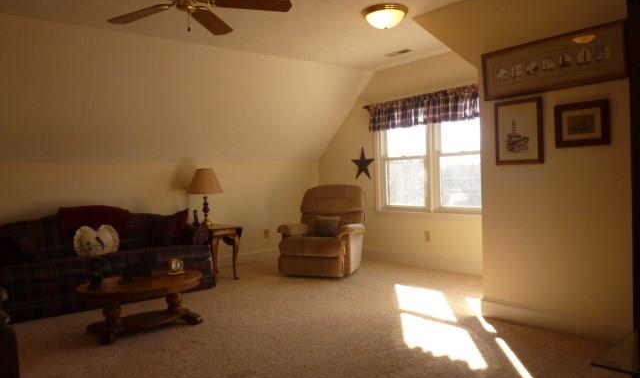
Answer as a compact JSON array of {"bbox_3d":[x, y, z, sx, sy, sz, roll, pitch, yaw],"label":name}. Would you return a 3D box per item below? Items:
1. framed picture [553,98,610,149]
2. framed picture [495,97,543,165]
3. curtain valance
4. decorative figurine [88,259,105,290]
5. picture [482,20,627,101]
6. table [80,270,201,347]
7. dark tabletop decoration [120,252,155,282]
[{"bbox_3d":[1.723,-0.424,3.034,0.025,0.285,0.334,-3,2,-39],"label":"framed picture"},{"bbox_3d":[1.450,-0.408,3.365,0.025,0.469,0.355,-3,2,-39],"label":"framed picture"},{"bbox_3d":[1.219,-0.932,5.442,0.100,0.348,1.915,-3,2,-39],"label":"curtain valance"},{"bbox_3d":[-1.652,0.615,3.408,0.103,0.211,0.097,-3,2,-39],"label":"decorative figurine"},{"bbox_3d":[1.564,-0.852,3.173,0.030,0.359,0.963,-8,5,-39],"label":"picture"},{"bbox_3d":[-1.374,0.904,3.621,0.935,0.388,0.718,-3,2,-39],"label":"table"},{"bbox_3d":[-1.458,0.598,3.656,0.239,0.217,0.137,-3,2,-39],"label":"dark tabletop decoration"}]

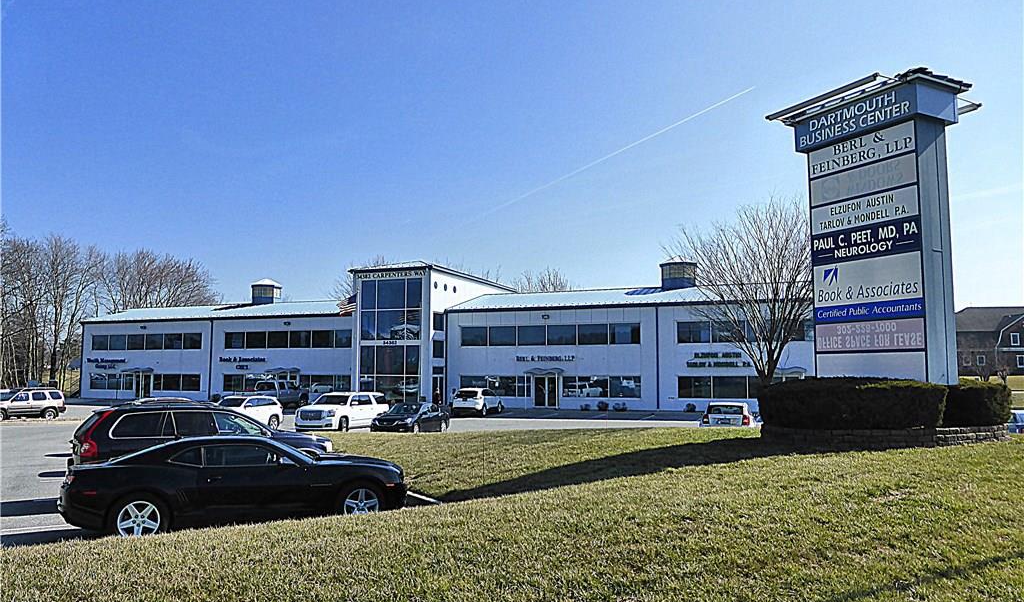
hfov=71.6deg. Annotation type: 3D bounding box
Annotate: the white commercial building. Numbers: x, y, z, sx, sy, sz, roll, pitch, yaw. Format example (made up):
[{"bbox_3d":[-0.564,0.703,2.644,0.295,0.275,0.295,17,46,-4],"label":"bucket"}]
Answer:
[{"bbox_3d":[-5.805,2.931,61.015,70.300,11.400,18.100,-2,-5,21],"label":"white commercial building"}]

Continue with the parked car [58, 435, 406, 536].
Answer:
[{"bbox_3d":[-3.980,2.720,10.750,4.800,1.380,1.918,2,-5,-25],"label":"parked car"}]

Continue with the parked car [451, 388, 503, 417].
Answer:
[{"bbox_3d":[-2.080,6.400,45.200,1.910,1.720,4.720,-2,-5,19],"label":"parked car"}]

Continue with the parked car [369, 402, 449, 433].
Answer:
[{"bbox_3d":[-4.600,5.500,33.500,1.810,1.480,4.760,-2,-5,21],"label":"parked car"}]

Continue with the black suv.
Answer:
[{"bbox_3d":[-6.250,3.000,14.800,4.800,1.770,1.900,2,-5,-26],"label":"black suv"}]

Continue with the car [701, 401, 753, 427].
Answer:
[{"bbox_3d":[8.970,4.861,29.050,1.800,1.540,4.600,-2,-5,21],"label":"car"}]

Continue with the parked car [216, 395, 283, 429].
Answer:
[{"bbox_3d":[-13.350,5.600,35.200,1.900,1.730,4.800,-2,-5,19],"label":"parked car"}]

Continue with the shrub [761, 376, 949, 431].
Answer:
[{"bbox_3d":[6.306,1.903,13.505,1.500,0.850,3.200,2,-5,-28],"label":"shrub"}]

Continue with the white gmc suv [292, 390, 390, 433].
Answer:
[{"bbox_3d":[-8.140,5.350,34.900,2.045,1.890,5.400,-2,-5,20],"label":"white gmc suv"}]

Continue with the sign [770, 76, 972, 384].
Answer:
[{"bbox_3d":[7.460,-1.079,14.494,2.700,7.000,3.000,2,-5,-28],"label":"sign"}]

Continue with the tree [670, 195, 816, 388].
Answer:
[{"bbox_3d":[9.050,0.470,25.000,6.500,8.200,6.500,-2,-5,21],"label":"tree"}]

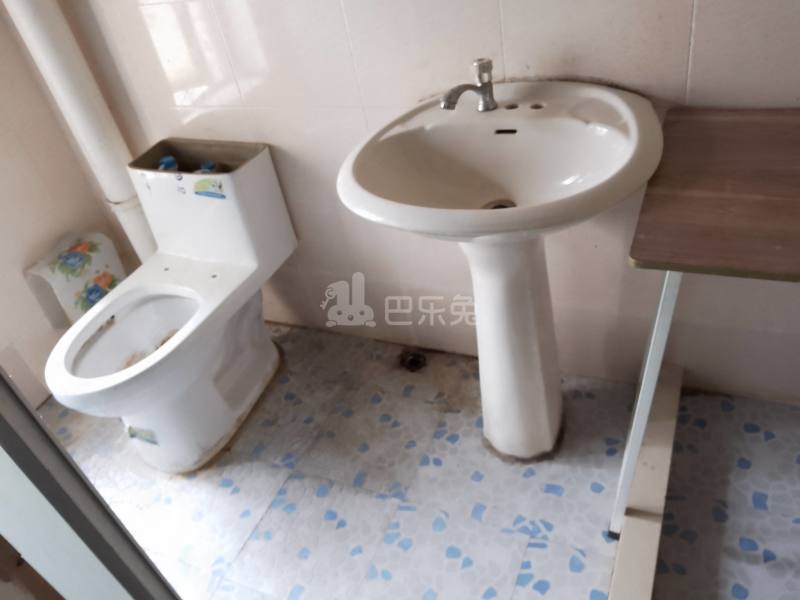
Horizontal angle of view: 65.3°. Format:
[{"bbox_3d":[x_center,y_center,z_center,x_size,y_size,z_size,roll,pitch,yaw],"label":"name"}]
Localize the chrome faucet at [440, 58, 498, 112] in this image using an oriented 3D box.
[{"bbox_3d":[0.127,-0.387,1.154,0.115,0.092,0.037,-28,40,-20],"label":"chrome faucet"}]

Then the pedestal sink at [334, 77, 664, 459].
[{"bbox_3d":[0.225,0.031,1.274,0.521,0.780,0.494,8,42,25],"label":"pedestal sink"}]

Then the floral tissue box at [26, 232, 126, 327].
[{"bbox_3d":[-1.011,-0.063,1.968,0.085,0.221,0.231,8,42,25],"label":"floral tissue box"}]

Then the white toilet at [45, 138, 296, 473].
[{"bbox_3d":[-0.577,0.045,1.623,0.366,0.648,0.708,8,42,25],"label":"white toilet"}]

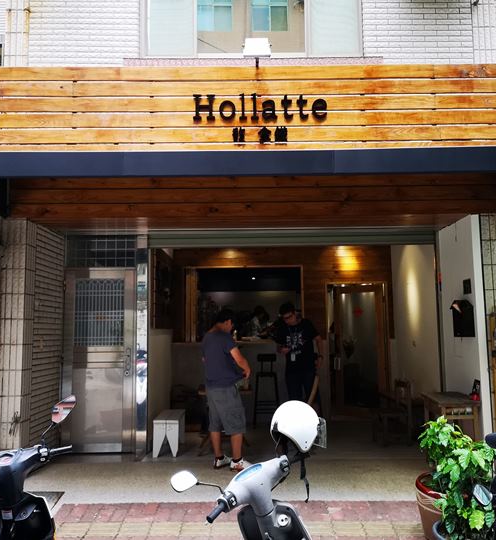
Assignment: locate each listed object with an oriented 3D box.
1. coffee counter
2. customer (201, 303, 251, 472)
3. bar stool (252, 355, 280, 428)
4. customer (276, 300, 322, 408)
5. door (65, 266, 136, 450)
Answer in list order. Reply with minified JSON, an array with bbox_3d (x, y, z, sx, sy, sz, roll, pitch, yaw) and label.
[{"bbox_3d":[-0.194,1.810,9.075,2.044,1.263,0.550,-1,-6,0],"label":"coffee counter"},{"bbox_3d":[-0.226,1.259,6.048,0.420,1.687,0.500,6,-9,-45],"label":"customer"},{"bbox_3d":[0.276,1.826,8.530,0.420,1.101,0.420,-1,-6,0],"label":"bar stool"},{"bbox_3d":[0.606,1.281,6.749,0.520,1.781,0.400,-3,-7,17],"label":"customer"},{"bbox_3d":[-1.694,1.014,6.439,0.844,2.082,0.100,-1,-6,0],"label":"door"}]

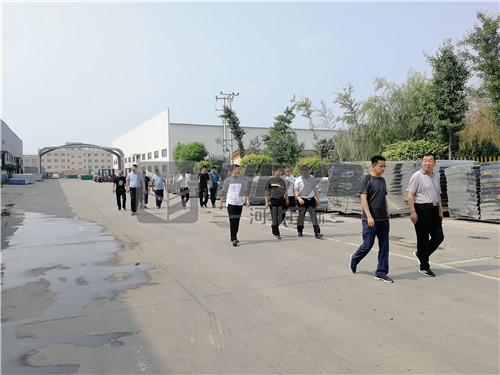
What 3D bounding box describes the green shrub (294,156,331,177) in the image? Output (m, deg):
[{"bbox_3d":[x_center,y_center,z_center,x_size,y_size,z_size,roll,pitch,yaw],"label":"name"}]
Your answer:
[{"bbox_3d":[3.469,-0.469,21.963,2.300,2.600,2.100,0,2,0],"label":"green shrub"}]

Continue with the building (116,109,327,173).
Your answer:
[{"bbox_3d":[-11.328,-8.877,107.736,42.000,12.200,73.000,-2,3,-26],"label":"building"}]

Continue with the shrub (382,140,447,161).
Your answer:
[{"bbox_3d":[7.325,-0.662,17.343,2.900,2.800,2.700,-2,3,-27],"label":"shrub"}]

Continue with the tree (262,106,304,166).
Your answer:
[{"bbox_3d":[2.190,-2.267,25.415,2.750,6.000,2.600,0,2,0],"label":"tree"}]

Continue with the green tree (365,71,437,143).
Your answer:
[{"bbox_3d":[8.840,-3.055,22.855,4.500,7.100,4.300,-1,2,0],"label":"green tree"}]

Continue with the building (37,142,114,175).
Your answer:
[{"bbox_3d":[-97.279,-14.594,215.974,38.000,17.600,14.000,-2,3,-26],"label":"building"}]

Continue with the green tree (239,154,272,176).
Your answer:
[{"bbox_3d":[0.426,-1.183,31.142,2.700,2.850,2.700,-1,2,0],"label":"green tree"}]

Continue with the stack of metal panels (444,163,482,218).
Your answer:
[{"bbox_3d":[7.844,0.156,13.975,1.200,1.800,1.150,-2,2,-43],"label":"stack of metal panels"}]

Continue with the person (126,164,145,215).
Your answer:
[{"bbox_3d":[-4.037,0.099,13.750,0.550,1.780,0.430,-2,3,-20],"label":"person"}]

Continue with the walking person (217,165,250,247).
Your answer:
[{"bbox_3d":[-0.313,0.376,8.150,0.580,1.690,0.420,-1,2,-12],"label":"walking person"}]

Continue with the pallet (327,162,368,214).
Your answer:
[{"bbox_3d":[3.550,-0.001,13.750,1.150,1.800,1.400,-2,3,-26],"label":"pallet"}]

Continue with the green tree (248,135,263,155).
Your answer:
[{"bbox_3d":[0.479,-2.007,33.930,1.500,5.000,1.500,0,2,0],"label":"green tree"}]

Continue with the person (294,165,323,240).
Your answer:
[{"bbox_3d":[1.365,0.320,9.100,0.580,1.700,0.450,-1,2,-19],"label":"person"}]

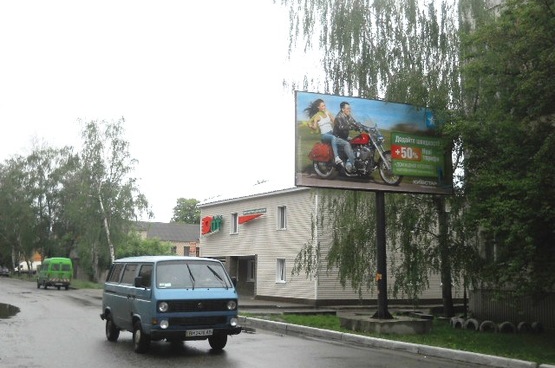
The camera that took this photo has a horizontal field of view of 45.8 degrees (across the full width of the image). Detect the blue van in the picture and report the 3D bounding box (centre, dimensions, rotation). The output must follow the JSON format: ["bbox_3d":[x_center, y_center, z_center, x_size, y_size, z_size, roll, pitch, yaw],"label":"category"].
[{"bbox_3d":[-2.438,2.531,14.317,1.850,1.950,4.570,4,-8,-26],"label":"blue van"}]

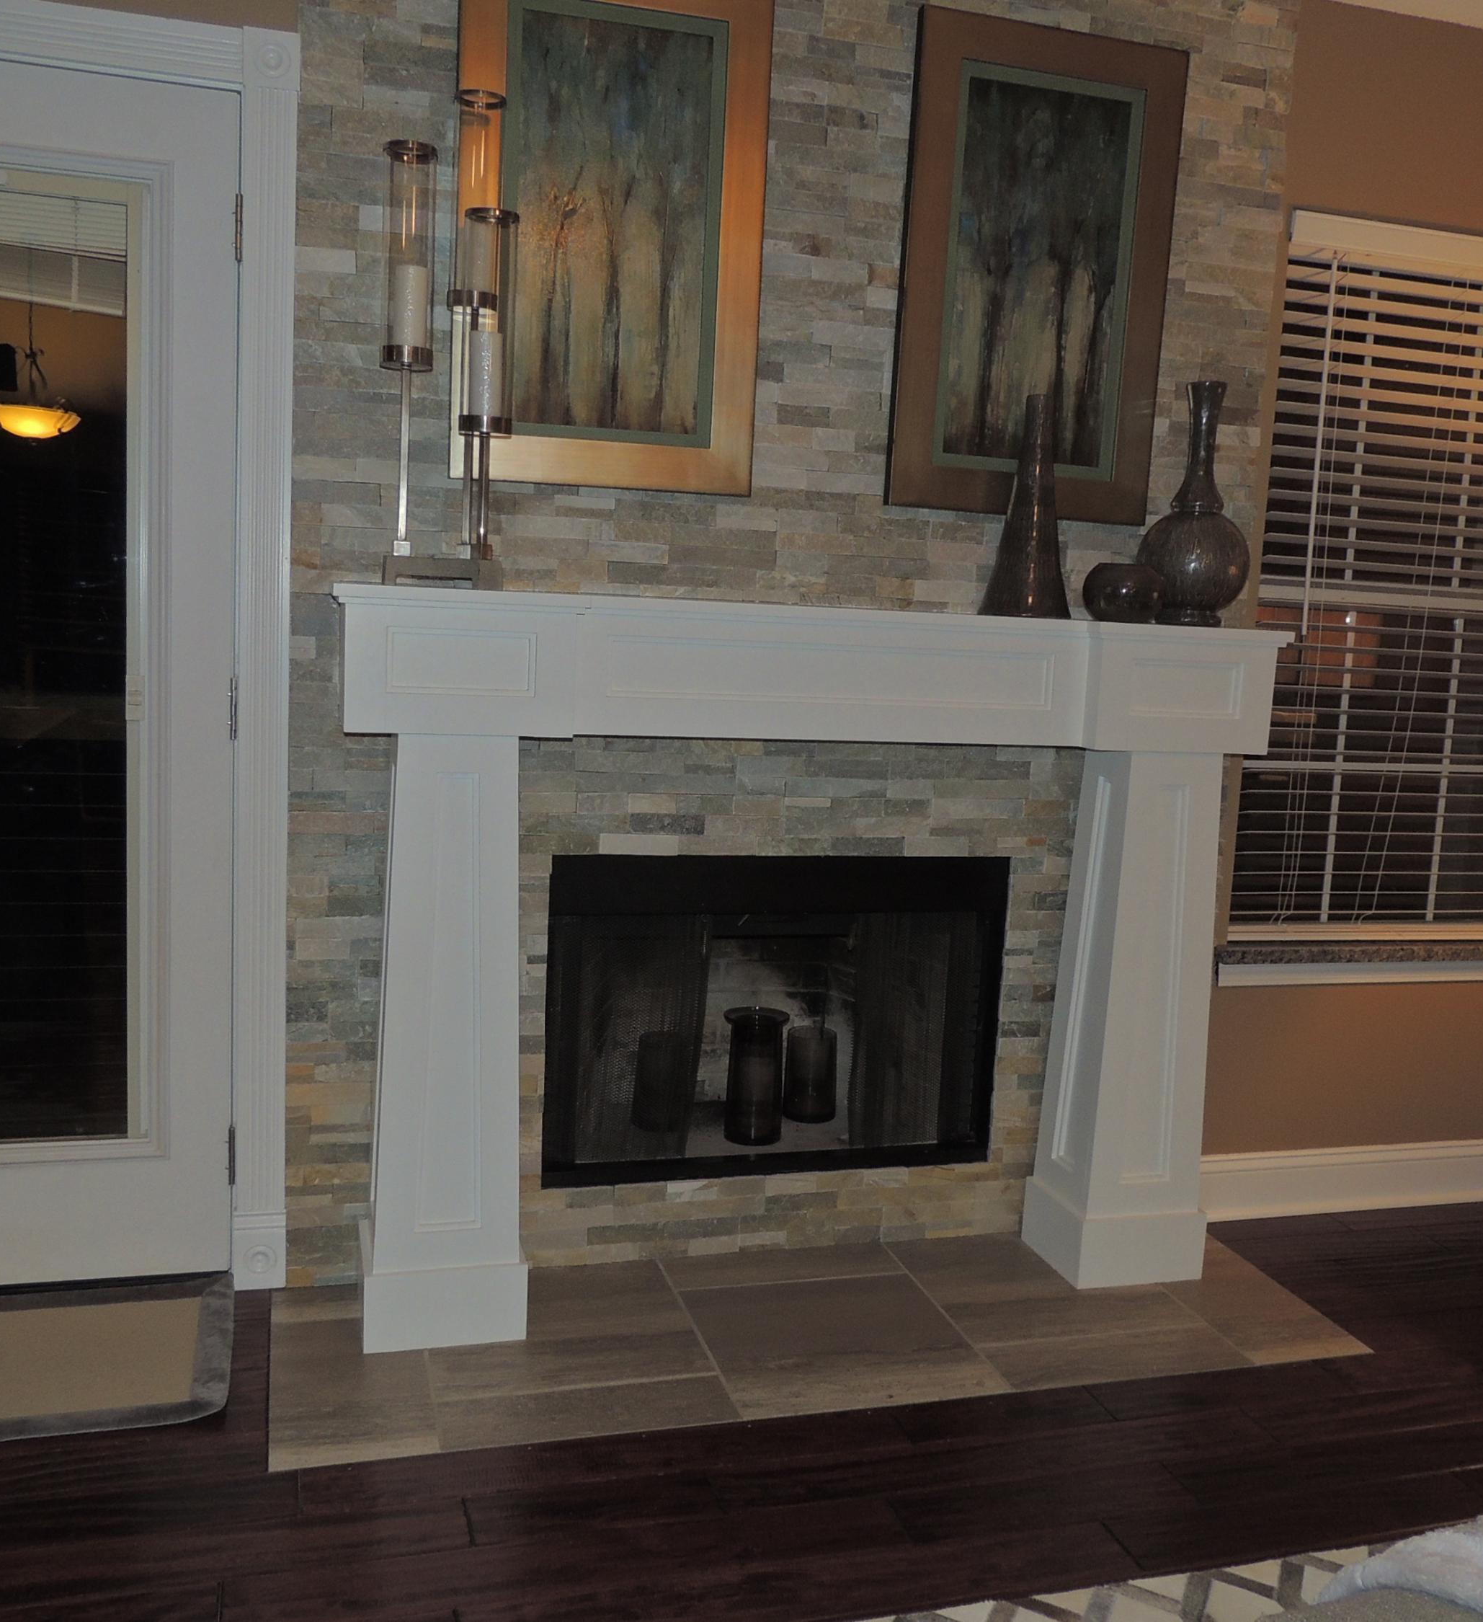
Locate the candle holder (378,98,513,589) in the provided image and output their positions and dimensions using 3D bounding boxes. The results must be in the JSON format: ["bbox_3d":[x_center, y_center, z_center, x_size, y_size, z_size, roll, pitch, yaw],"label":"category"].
[{"bbox_3d":[-0.469,-0.751,2.384,0.206,0.790,0.177,1,7,-16],"label":"candle holder"}]

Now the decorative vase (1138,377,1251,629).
[{"bbox_3d":[0.873,-0.578,2.847,0.205,0.463,0.205,1,7,-16],"label":"decorative vase"}]

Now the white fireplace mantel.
[{"bbox_3d":[0.130,0.264,2.714,1.699,1.246,0.275,1,7,-16],"label":"white fireplace mantel"}]

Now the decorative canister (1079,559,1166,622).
[{"bbox_3d":[0.692,-0.392,2.718,0.147,0.109,0.147,1,7,-16],"label":"decorative canister"}]

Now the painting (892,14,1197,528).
[{"bbox_3d":[0.551,-0.990,2.793,0.532,0.869,0.030,1,7,-16],"label":"painting"}]

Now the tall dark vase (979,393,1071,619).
[{"bbox_3d":[0.525,-0.546,2.712,0.160,0.399,0.160,1,7,-16],"label":"tall dark vase"}]

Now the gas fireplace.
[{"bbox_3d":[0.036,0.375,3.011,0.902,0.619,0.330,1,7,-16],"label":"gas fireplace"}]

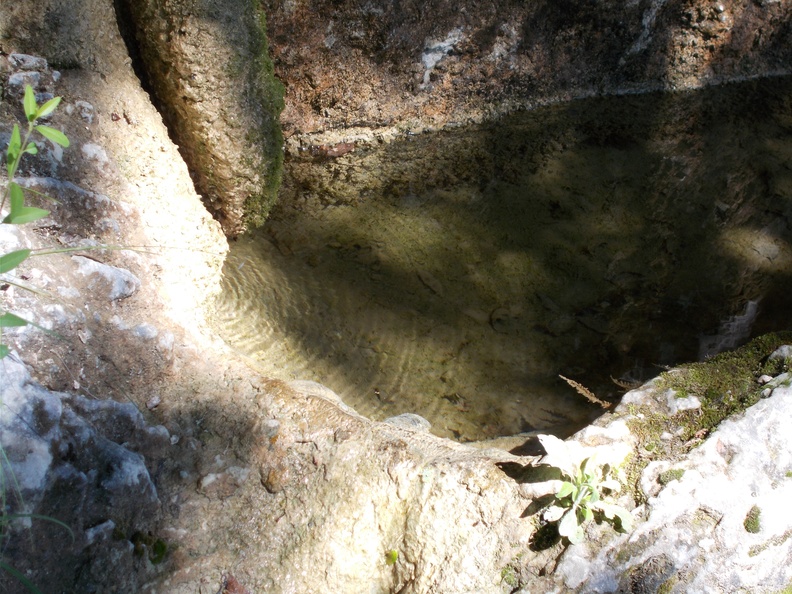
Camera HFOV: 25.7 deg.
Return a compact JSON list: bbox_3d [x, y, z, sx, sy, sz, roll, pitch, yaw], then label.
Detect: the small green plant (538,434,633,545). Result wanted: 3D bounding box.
[{"bbox_3d":[0.240,0.244,2.200,0.120,0.090,0.115,0,44,0],"label":"small green plant"}]

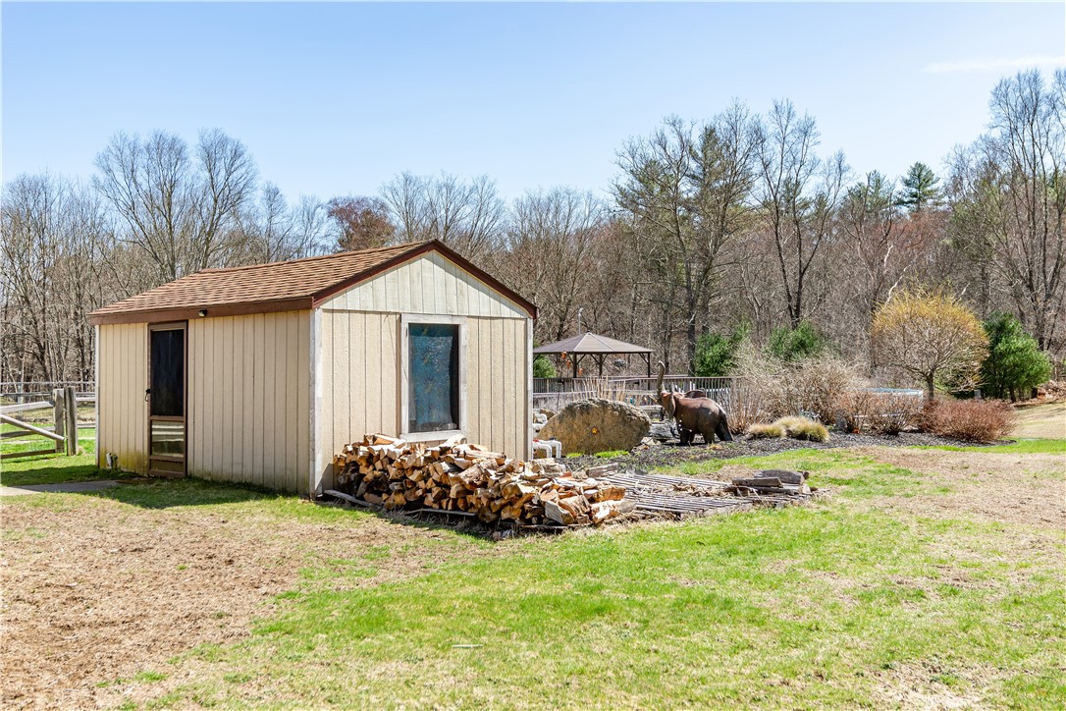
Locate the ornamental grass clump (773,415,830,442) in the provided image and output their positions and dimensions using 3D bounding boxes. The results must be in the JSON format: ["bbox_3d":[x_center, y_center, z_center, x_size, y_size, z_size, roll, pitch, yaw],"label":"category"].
[{"bbox_3d":[4.550,1.220,17.500,0.950,0.420,0.850,0,0,0],"label":"ornamental grass clump"}]

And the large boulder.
[{"bbox_3d":[0.888,1.036,15.750,1.760,0.880,0.950,0,-1,3],"label":"large boulder"}]

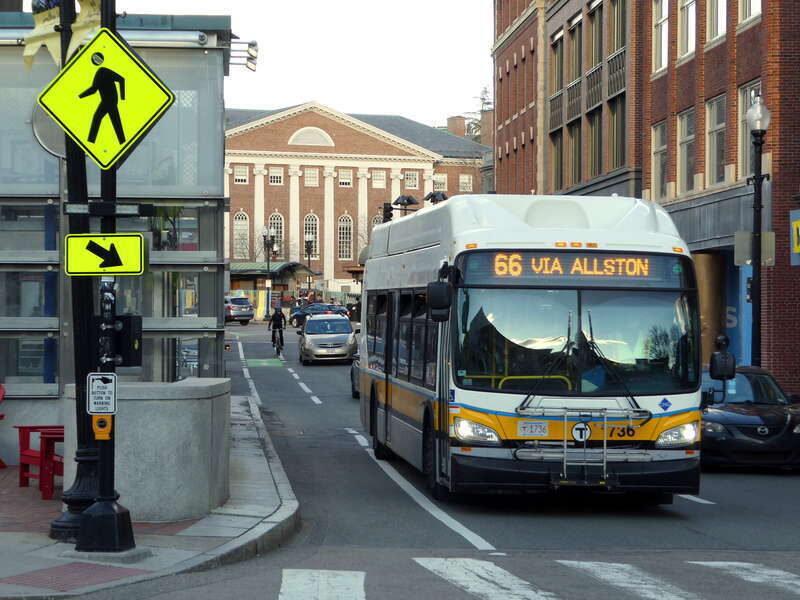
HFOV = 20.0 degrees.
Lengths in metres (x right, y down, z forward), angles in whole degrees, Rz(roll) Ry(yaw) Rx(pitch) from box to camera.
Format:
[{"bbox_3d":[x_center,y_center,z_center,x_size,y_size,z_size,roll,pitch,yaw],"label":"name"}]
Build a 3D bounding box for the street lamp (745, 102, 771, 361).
[{"bbox_3d":[6.007,-0.654,38.000,0.430,5.587,0.430,0,0,-4],"label":"street lamp"}]

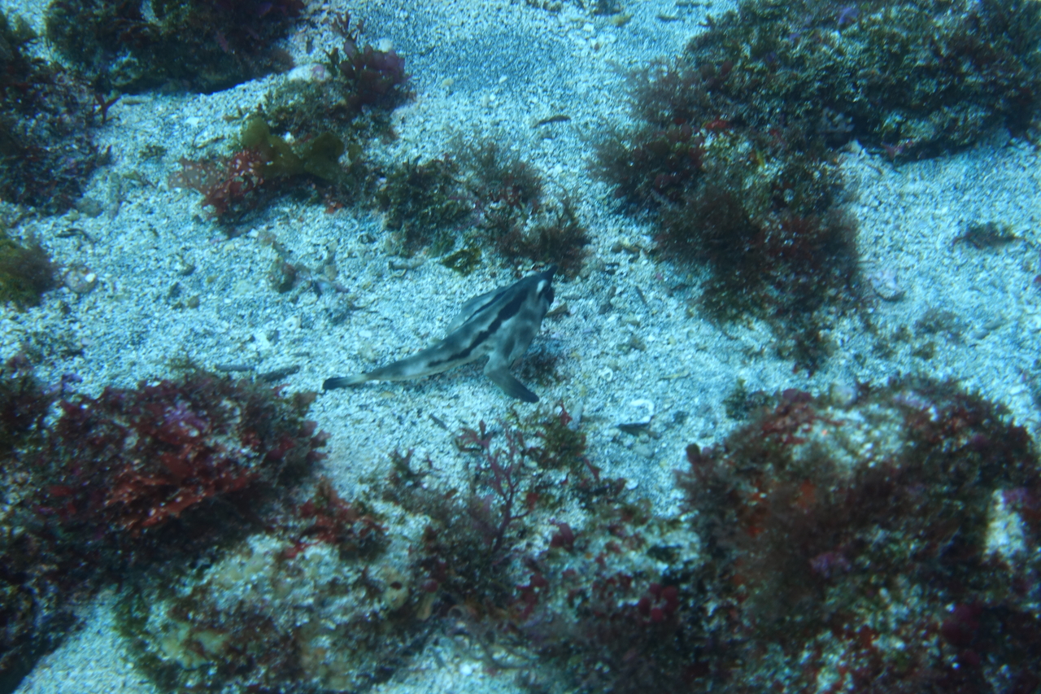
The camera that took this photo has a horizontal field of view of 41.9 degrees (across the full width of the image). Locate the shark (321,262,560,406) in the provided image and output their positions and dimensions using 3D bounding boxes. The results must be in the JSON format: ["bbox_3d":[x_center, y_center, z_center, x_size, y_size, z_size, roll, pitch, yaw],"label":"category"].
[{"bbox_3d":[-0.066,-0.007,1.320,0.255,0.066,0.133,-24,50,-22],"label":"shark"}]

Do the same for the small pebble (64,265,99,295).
[{"bbox_3d":[-0.458,-0.070,1.418,0.033,0.018,0.027,0,45,0],"label":"small pebble"}]

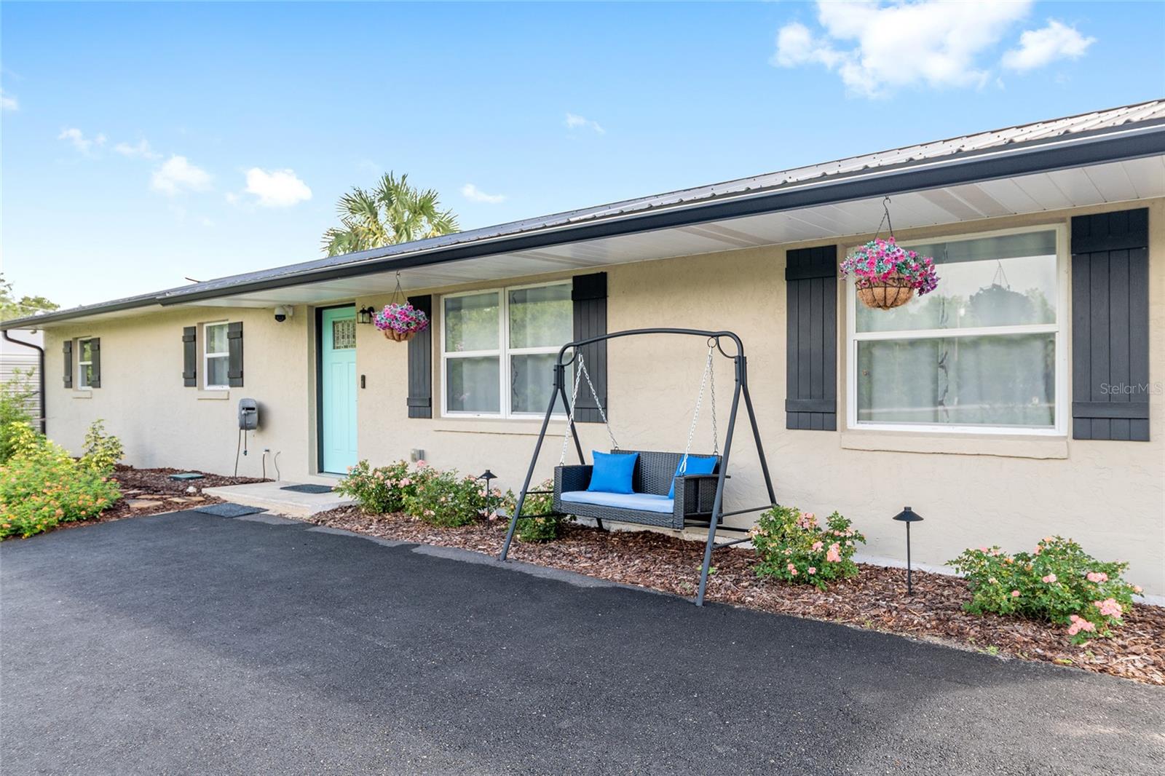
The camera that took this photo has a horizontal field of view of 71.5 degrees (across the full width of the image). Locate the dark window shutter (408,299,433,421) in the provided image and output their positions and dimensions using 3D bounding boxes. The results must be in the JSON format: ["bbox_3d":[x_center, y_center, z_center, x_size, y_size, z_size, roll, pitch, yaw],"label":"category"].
[{"bbox_3d":[-1.742,-0.325,8.621,0.376,1.303,0.045,0,0,40],"label":"dark window shutter"}]

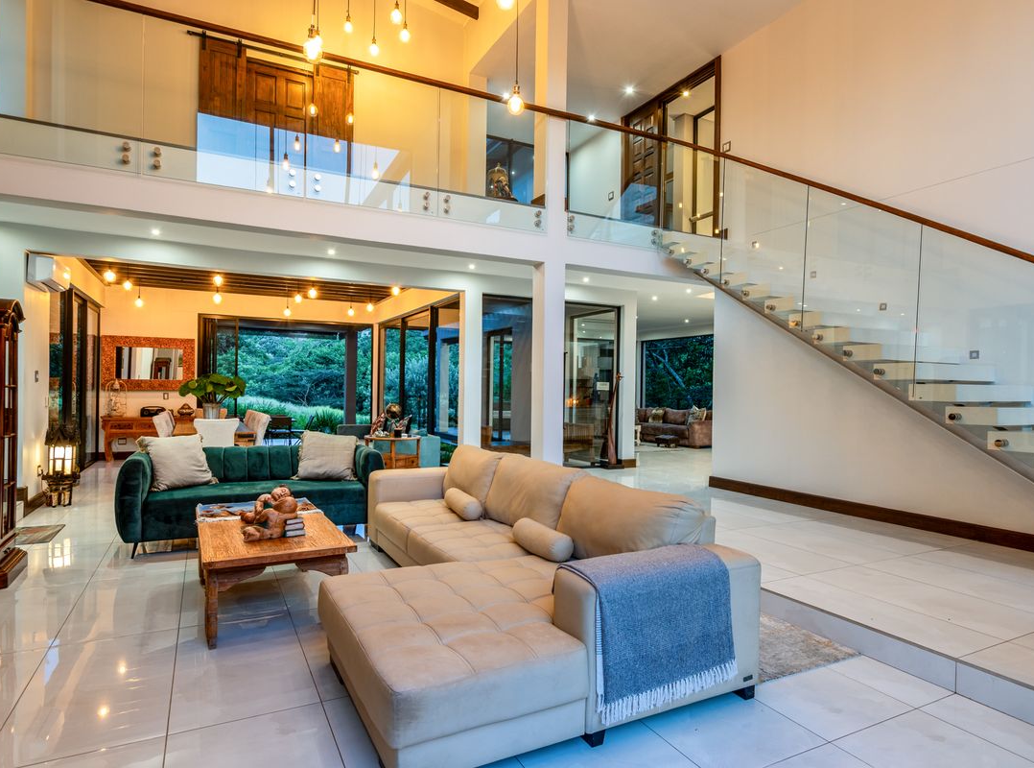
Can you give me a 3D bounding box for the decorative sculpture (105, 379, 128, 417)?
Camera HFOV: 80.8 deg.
[{"bbox_3d":[-7.063,0.248,10.714,0.320,0.660,0.280,1,0,-27],"label":"decorative sculpture"}]

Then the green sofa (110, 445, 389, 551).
[{"bbox_3d":[-2.384,1.004,5.637,2.180,0.800,0.880,1,0,-24],"label":"green sofa"}]

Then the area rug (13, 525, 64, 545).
[{"bbox_3d":[-4.458,1.377,5.538,0.470,0.012,0.760,1,0,-27],"label":"area rug"}]

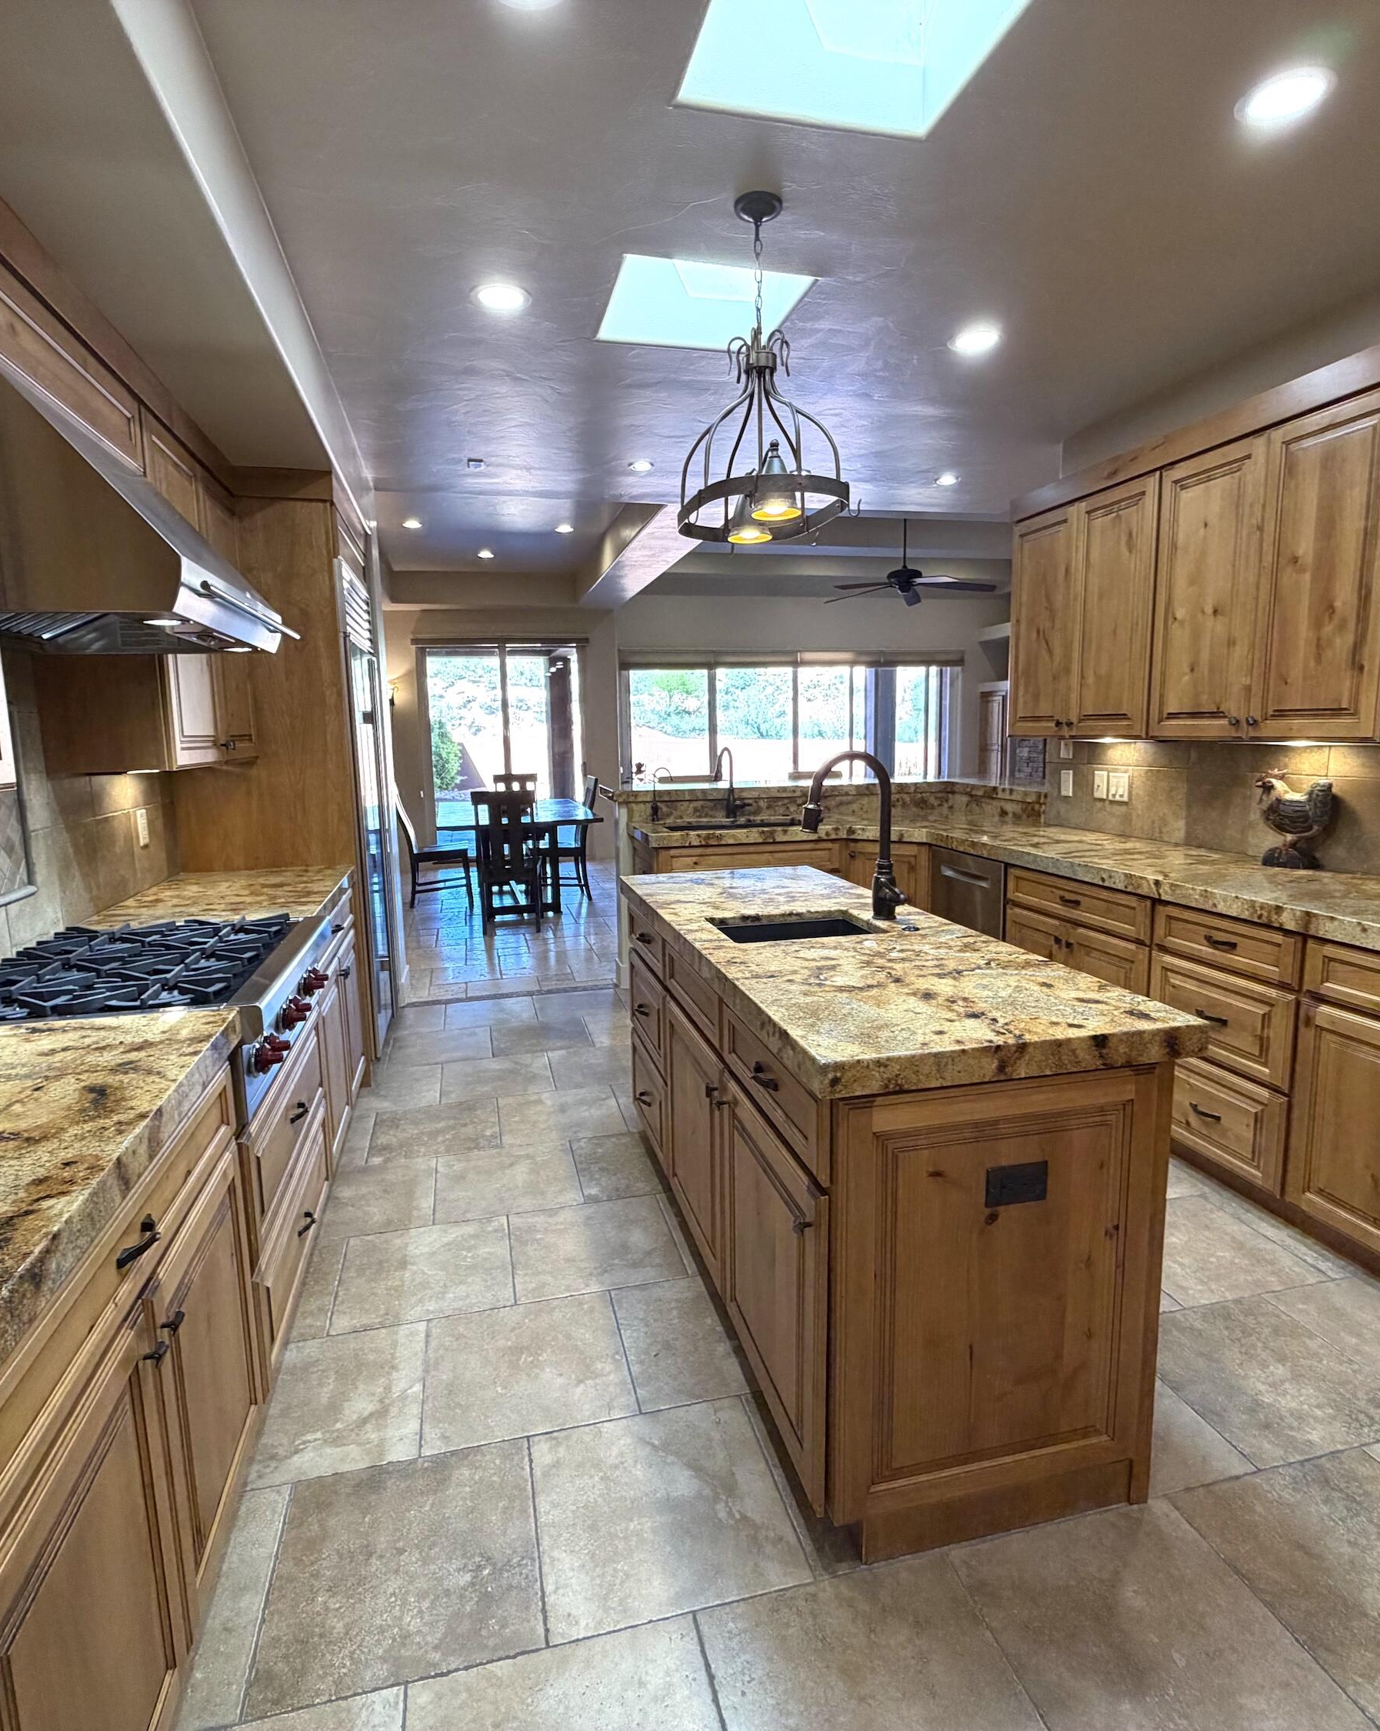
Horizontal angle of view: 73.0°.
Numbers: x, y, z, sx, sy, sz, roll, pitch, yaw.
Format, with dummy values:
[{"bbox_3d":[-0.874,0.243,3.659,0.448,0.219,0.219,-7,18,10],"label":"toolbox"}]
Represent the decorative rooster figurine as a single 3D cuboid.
[{"bbox_3d":[2.021,-0.157,3.124,0.120,0.329,0.205,-8,11,-41],"label":"decorative rooster figurine"}]

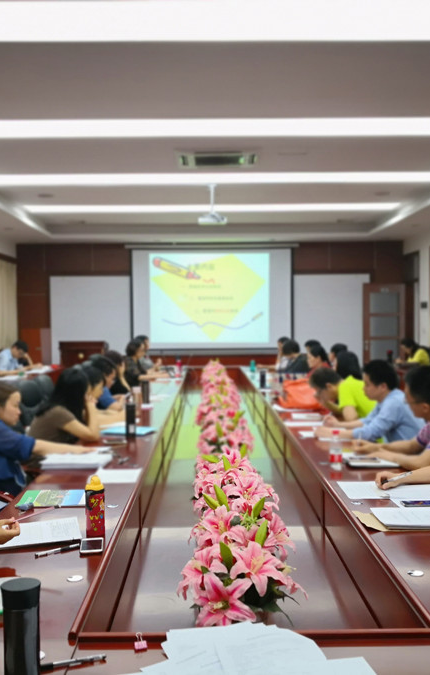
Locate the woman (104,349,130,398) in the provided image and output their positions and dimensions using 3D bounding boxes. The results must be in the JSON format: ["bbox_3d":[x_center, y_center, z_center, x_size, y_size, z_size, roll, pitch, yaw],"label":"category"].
[{"bbox_3d":[-1.078,0.705,6.909,0.640,1.180,0.500,-1,1,-6],"label":"woman"}]

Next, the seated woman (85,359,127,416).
[{"bbox_3d":[-1.044,0.789,5.204,0.800,1.180,0.480,0,1,-1],"label":"seated woman"}]

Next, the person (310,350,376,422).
[{"bbox_3d":[1.065,0.781,5.332,0.850,1.160,0.520,0,1,-1],"label":"person"}]

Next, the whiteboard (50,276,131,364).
[{"bbox_3d":[-2.423,-0.290,13.715,1.680,1.800,0.050,0,1,-1],"label":"whiteboard"}]

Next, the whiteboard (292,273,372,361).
[{"bbox_3d":[2.171,-0.309,12.990,1.450,1.720,0.050,0,1,-1],"label":"whiteboard"}]

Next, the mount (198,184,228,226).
[{"bbox_3d":[-0.030,-1.585,8.383,0.350,0.500,0.300,0,1,-1],"label":"mount"}]

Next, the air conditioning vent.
[{"bbox_3d":[0.033,-1.930,7.644,0.880,0.070,0.850,0,1,-1],"label":"air conditioning vent"}]

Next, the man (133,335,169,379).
[{"bbox_3d":[-1.058,0.631,9.902,0.780,1.280,0.500,0,1,-1],"label":"man"}]

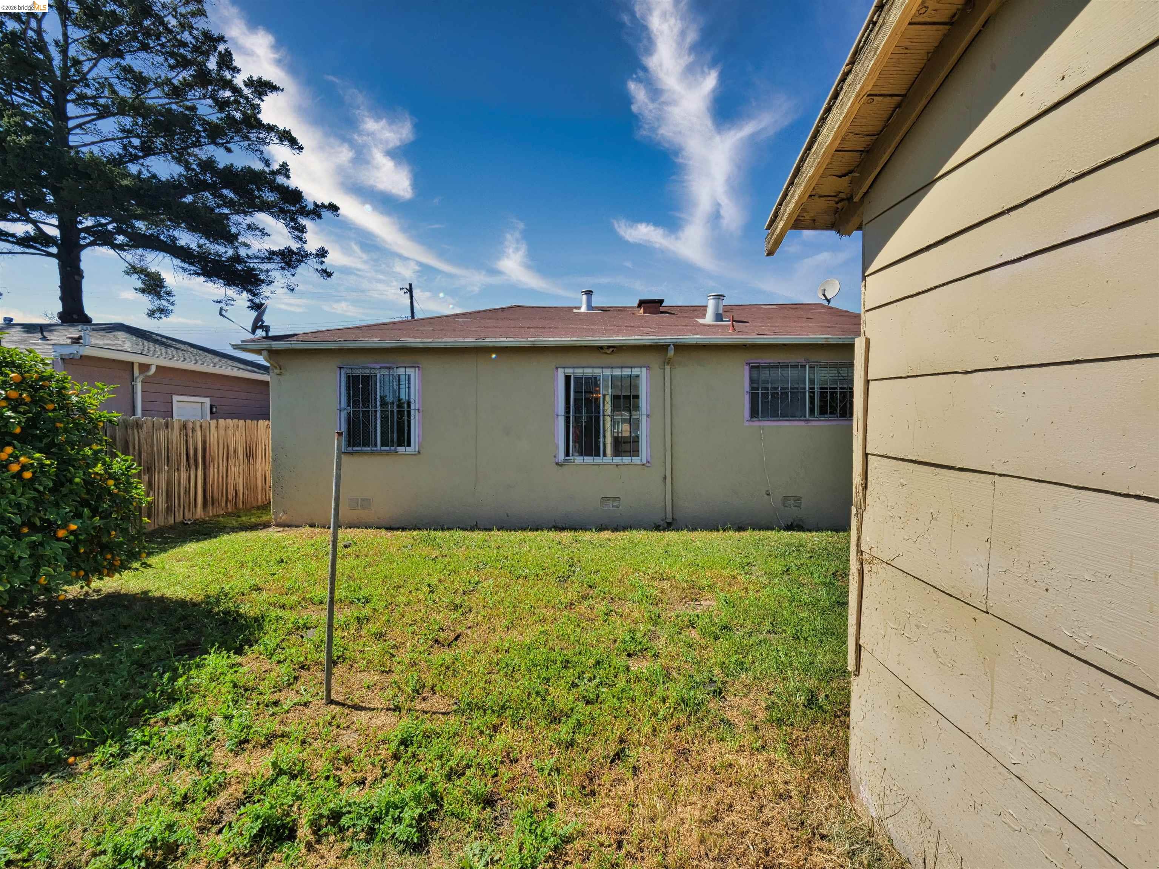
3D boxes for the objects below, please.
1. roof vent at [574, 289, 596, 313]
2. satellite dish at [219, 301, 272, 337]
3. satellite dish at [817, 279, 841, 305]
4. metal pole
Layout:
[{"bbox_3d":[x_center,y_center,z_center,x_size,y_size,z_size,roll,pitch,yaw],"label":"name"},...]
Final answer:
[{"bbox_3d":[0.140,-2.752,9.660,0.420,0.490,0.420,0,1,2],"label":"roof vent"},{"bbox_3d":[-5.080,-1.750,7.130,0.660,0.550,0.530,-1,1,-29],"label":"satellite dish"},{"bbox_3d":[5.397,-3.082,10.150,0.580,0.590,0.540,-1,1,-42],"label":"satellite dish"},{"bbox_3d":[-1.354,0.730,2.578,0.037,1.514,0.037,3,1,0],"label":"metal pole"}]

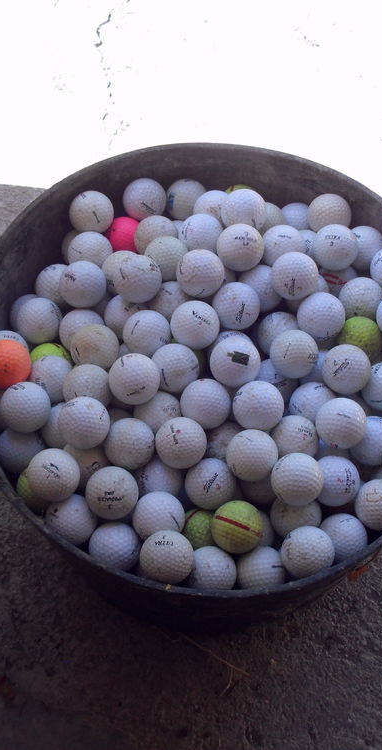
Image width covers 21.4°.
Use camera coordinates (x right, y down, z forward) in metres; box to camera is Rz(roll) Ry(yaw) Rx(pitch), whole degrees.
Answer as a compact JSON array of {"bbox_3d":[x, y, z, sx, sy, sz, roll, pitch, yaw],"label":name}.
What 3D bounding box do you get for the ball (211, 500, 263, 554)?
[{"bbox_3d":[0.038,0.123,0.818,0.043,0.043,0.043,0,62,-1],"label":"ball"}]

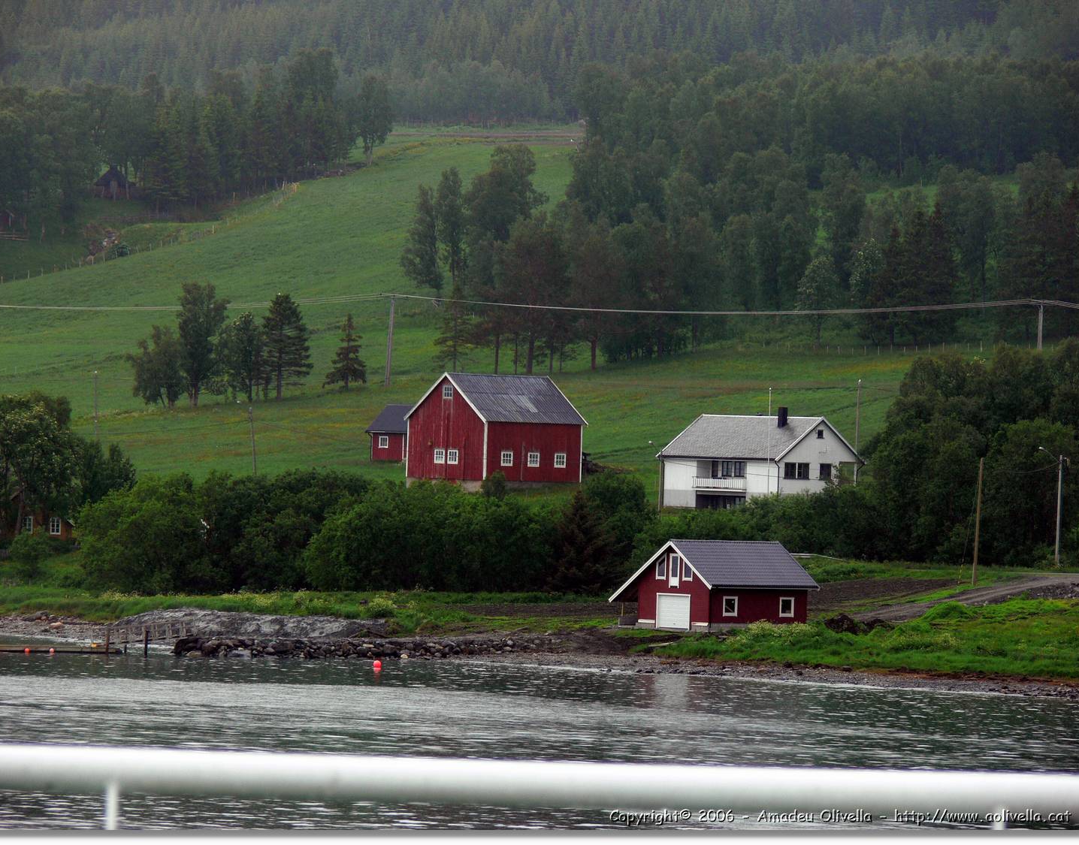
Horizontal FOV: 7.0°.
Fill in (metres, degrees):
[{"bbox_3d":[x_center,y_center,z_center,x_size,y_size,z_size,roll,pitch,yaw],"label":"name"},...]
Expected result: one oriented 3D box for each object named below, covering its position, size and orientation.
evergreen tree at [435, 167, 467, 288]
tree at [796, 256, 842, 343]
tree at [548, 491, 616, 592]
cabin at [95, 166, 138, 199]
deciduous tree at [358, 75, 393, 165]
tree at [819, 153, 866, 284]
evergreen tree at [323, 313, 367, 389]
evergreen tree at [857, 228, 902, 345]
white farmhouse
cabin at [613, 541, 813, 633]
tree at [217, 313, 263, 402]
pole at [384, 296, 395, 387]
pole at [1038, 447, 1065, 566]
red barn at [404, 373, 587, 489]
[{"bbox_3d":[-9.842,-21.643,985.000,3.420,13.613,3.420,2,0,0],"label":"evergreen tree"},{"bbox_3d":[28.951,-12.806,920.000,4.614,9.422,4.614,2,0,0],"label":"tree"},{"bbox_3d":[2.813,8.140,602.000,4.470,7.123,4.470,2,0,0],"label":"tree"},{"bbox_3d":[-50.267,-28.500,1050.000,4.802,4.071,4.900,2,0,-6],"label":"cabin"},{"bbox_3d":[-20.397,-37.568,1100.000,4.156,11.156,4.156,2,0,0],"label":"deciduous tree"},{"bbox_3d":[32.882,-21.714,960.000,4.963,14.890,4.963,2,0,0],"label":"tree"},{"bbox_3d":[-18.155,-6.684,830.000,3.879,7.180,3.879,2,0,0],"label":"evergreen tree"},{"bbox_3d":[35.500,-14.071,925.000,4.550,11.864,4.550,2,0,0],"label":"evergreen tree"},{"bbox_3d":[16.885,2.745,676.200,12.368,7.809,10.063,2,0,44],"label":"white farmhouse"},{"bbox_3d":[11.485,10.653,579.216,9.171,5.810,10.275,2,0,45],"label":"cabin"},{"bbox_3d":[-27.510,-6.037,815.000,4.052,8.265,4.052,2,0,0],"label":"tree"},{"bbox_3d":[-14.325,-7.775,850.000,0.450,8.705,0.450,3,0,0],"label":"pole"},{"bbox_3d":[36.455,5.982,630.000,1.900,8.519,0.350,2,0,-6],"label":"pole"},{"bbox_3d":[-3.398,0.771,693.539,10.681,9.024,9.592,2,0,-42],"label":"red barn"}]

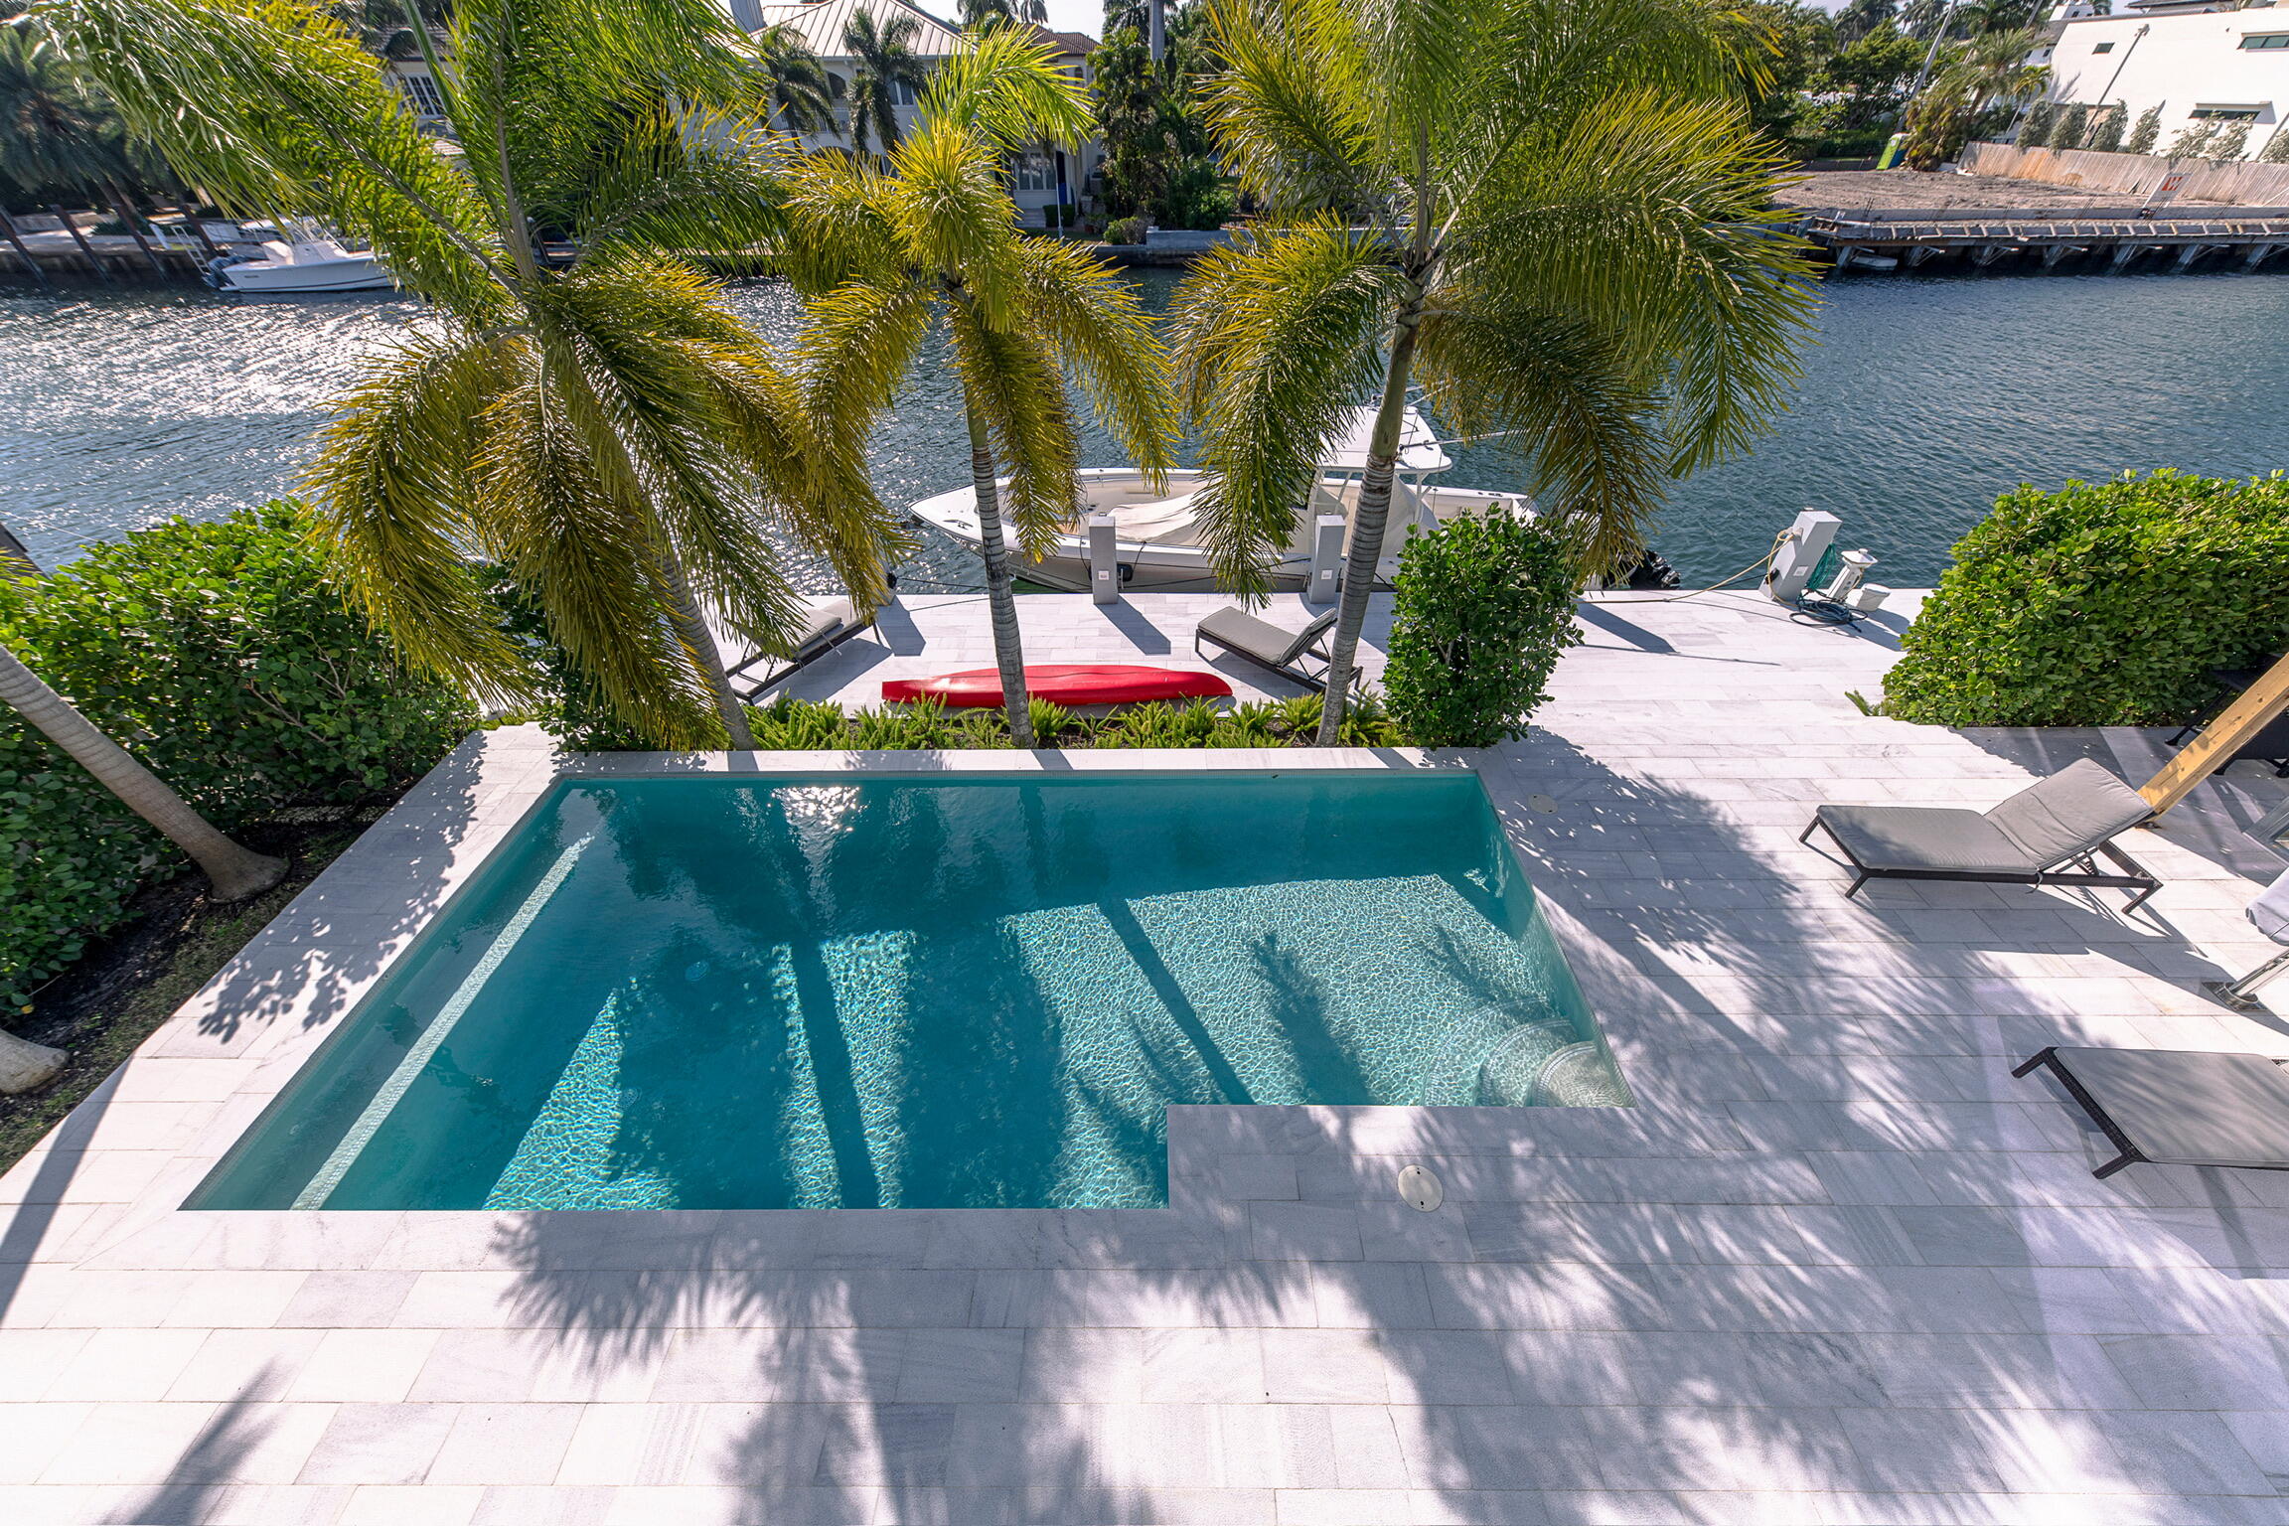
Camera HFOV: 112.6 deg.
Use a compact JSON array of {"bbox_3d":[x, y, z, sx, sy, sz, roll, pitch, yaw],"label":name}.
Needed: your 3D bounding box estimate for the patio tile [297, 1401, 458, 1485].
[{"bbox_3d":[-3.643,3.263,3.657,0.608,0.030,0.305,0,41,0],"label":"patio tile"}]

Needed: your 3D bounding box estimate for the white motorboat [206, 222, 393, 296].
[{"bbox_3d":[-35.598,-21.411,32.151,7.700,2.600,2.500,-6,42,-7],"label":"white motorboat"}]

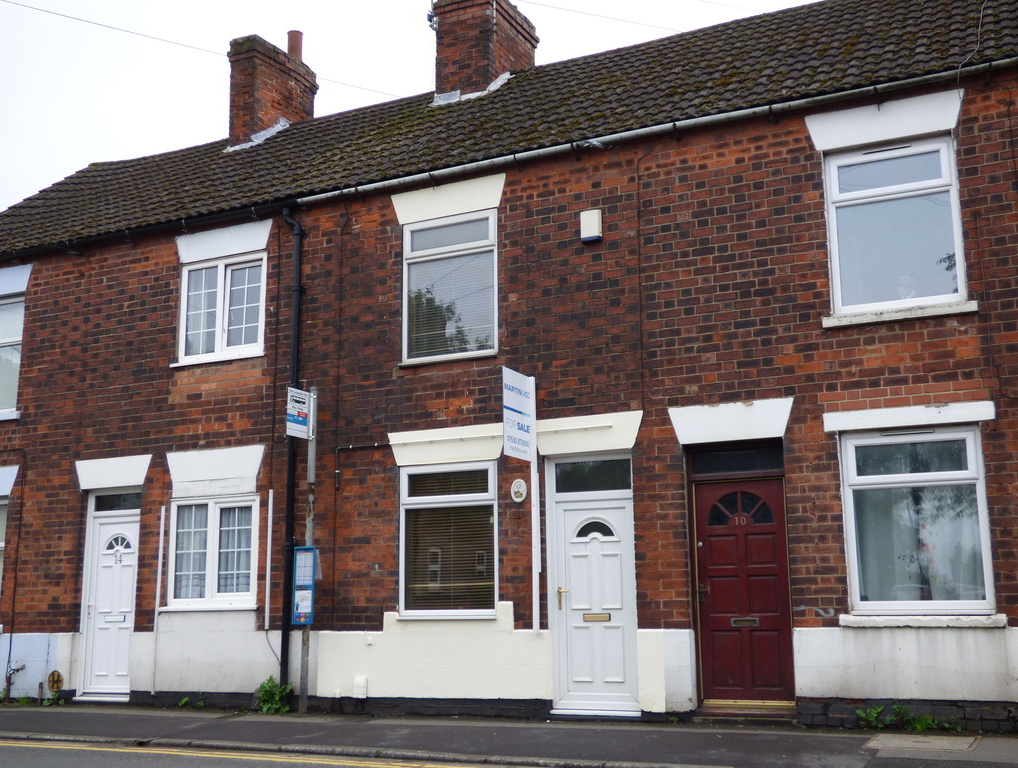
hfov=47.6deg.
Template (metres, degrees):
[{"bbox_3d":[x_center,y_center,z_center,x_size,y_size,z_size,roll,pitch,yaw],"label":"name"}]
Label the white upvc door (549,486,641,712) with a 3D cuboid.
[{"bbox_3d":[0.783,1.958,10.461,0.814,2.031,0.100,-6,-13,24],"label":"white upvc door"}]

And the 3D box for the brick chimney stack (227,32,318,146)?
[{"bbox_3d":[-3.549,-4.439,17.442,0.495,2.250,1.560,-6,-11,26],"label":"brick chimney stack"}]

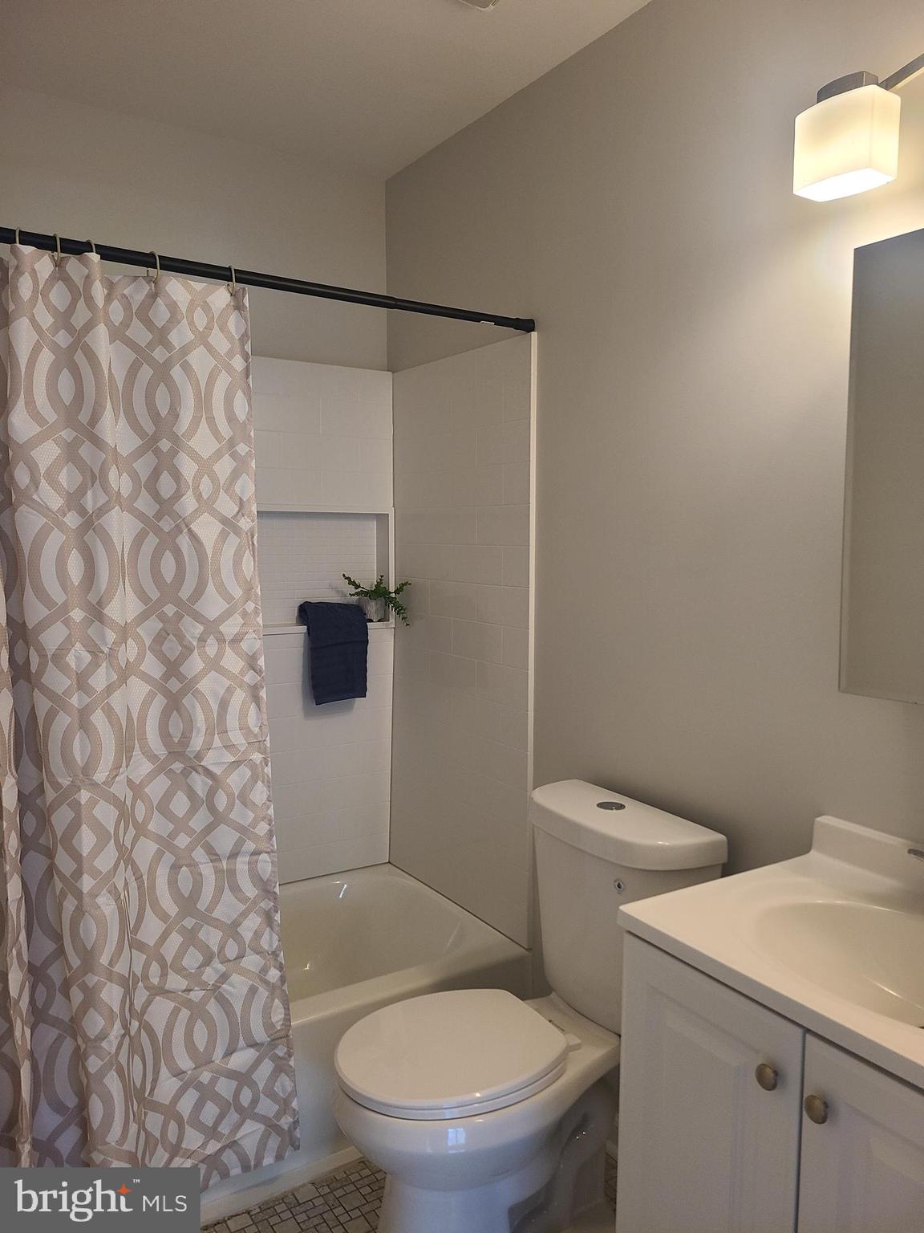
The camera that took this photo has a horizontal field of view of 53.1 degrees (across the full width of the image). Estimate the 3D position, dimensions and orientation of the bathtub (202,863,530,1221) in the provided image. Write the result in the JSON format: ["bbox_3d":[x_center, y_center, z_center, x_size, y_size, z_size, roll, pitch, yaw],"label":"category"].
[{"bbox_3d":[-0.660,1.025,2.250,1.524,0.368,0.760,-3,6,-33],"label":"bathtub"}]

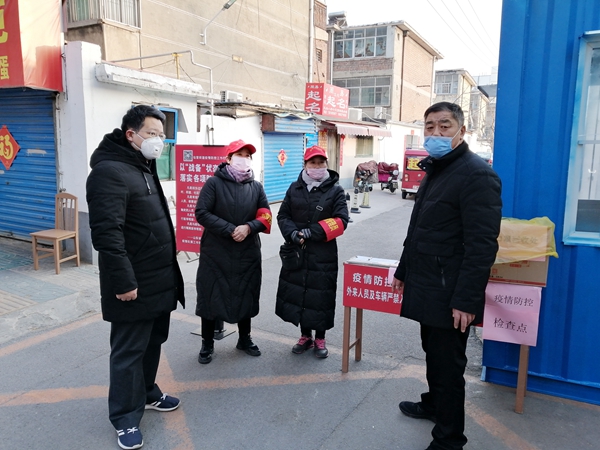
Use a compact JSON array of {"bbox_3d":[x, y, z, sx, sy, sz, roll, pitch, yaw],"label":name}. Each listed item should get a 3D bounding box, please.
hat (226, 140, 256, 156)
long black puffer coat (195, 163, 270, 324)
[{"bbox_3d":[-0.406,-0.534,3.268,0.175,0.120,0.240,-7,4,-38],"label":"hat"},{"bbox_3d":[-0.487,0.140,3.380,0.540,1.170,0.400,-2,10,-18],"label":"long black puffer coat"}]

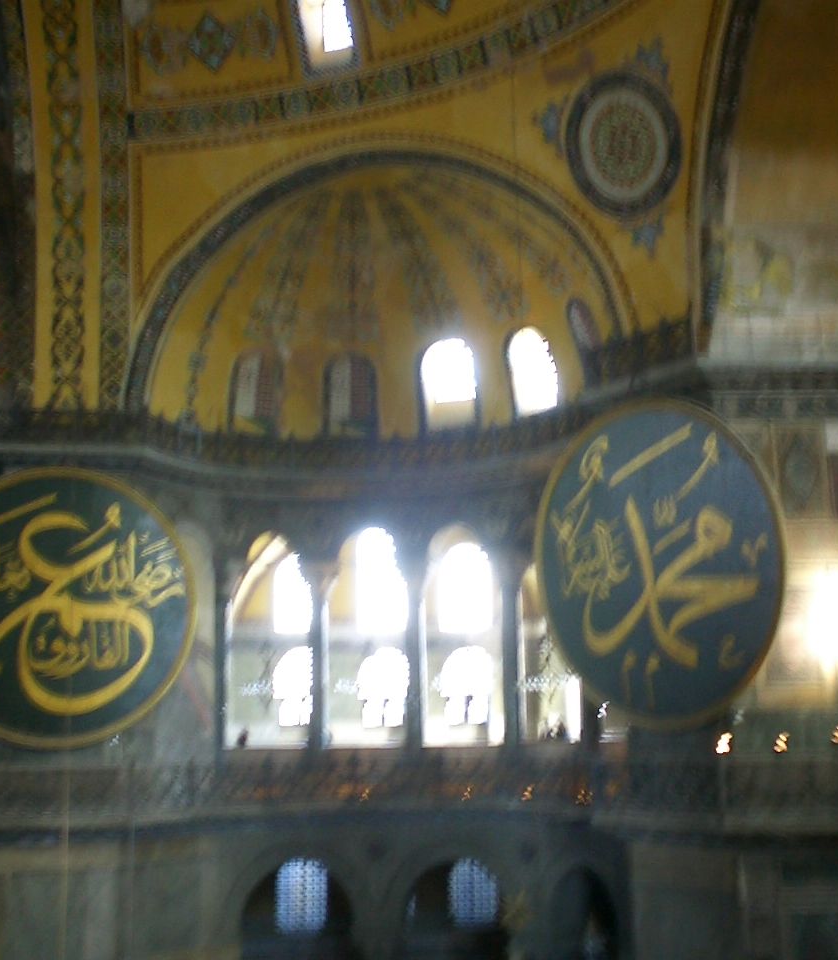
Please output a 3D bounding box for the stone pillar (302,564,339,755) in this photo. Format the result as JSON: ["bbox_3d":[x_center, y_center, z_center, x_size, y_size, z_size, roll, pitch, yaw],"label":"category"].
[{"bbox_3d":[-2.889,5.242,40.141,0.980,5.930,0.980,-1,-11,0],"label":"stone pillar"}]

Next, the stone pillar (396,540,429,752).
[{"bbox_3d":[-0.192,5.022,40.225,0.980,6.300,0.980,-1,-11,0],"label":"stone pillar"}]

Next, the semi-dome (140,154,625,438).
[{"bbox_3d":[-0.100,-4.225,37.419,13.100,6.900,6.800,-5,-12,22],"label":"semi-dome"}]

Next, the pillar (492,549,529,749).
[{"bbox_3d":[2.656,4.922,39.166,1.000,6.000,1.000,-1,-11,0],"label":"pillar"}]

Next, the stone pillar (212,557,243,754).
[{"bbox_3d":[-5.542,5.104,39.158,0.920,5.920,0.920,-1,-11,0],"label":"stone pillar"}]

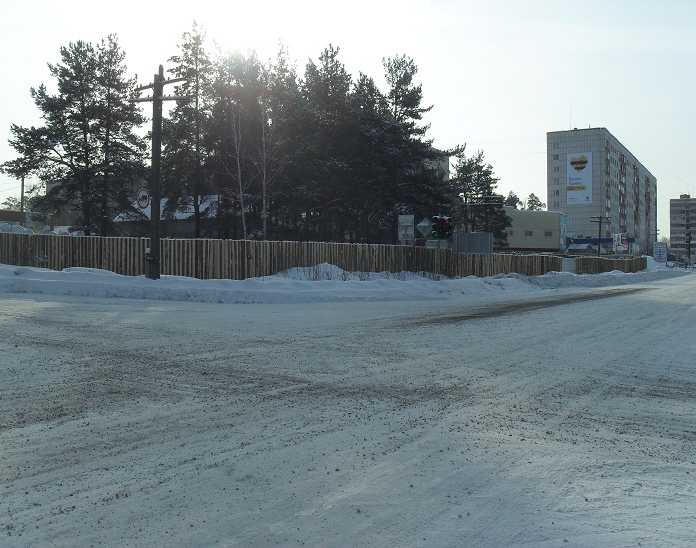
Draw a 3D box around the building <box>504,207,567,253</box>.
[{"bbox_3d":[29.900,-6.970,120.200,10.000,7.100,7.500,0,0,24],"label":"building"}]

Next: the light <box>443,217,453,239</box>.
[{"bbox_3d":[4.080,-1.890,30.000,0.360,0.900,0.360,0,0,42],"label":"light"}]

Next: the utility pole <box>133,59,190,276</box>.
[{"bbox_3d":[-6.730,-3.660,26.500,2.350,7.750,0.450,0,0,26],"label":"utility pole"}]

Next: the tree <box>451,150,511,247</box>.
[{"bbox_3d":[13.560,-7.060,75.000,6.000,11.000,5.800,0,0,0],"label":"tree"}]

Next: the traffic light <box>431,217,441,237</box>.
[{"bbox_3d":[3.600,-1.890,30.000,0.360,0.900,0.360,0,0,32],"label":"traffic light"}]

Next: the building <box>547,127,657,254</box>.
[{"bbox_3d":[75.200,-18.900,211.400,13.300,28.500,92.000,0,0,29],"label":"building"}]

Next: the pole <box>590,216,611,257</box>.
[{"bbox_3d":[29.350,-3.440,86.000,2.400,6.500,0.300,0,0,12],"label":"pole"}]

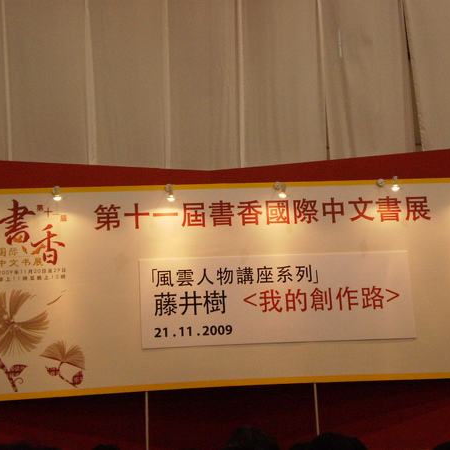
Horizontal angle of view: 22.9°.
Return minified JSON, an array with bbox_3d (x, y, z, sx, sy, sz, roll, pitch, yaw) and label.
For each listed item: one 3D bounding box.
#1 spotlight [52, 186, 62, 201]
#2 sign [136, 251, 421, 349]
[{"bbox_3d":[-1.598,-0.296,10.518,0.095,0.150,0.170,-2,-13,-7],"label":"spotlight"},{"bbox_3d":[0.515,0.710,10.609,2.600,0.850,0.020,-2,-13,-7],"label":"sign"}]

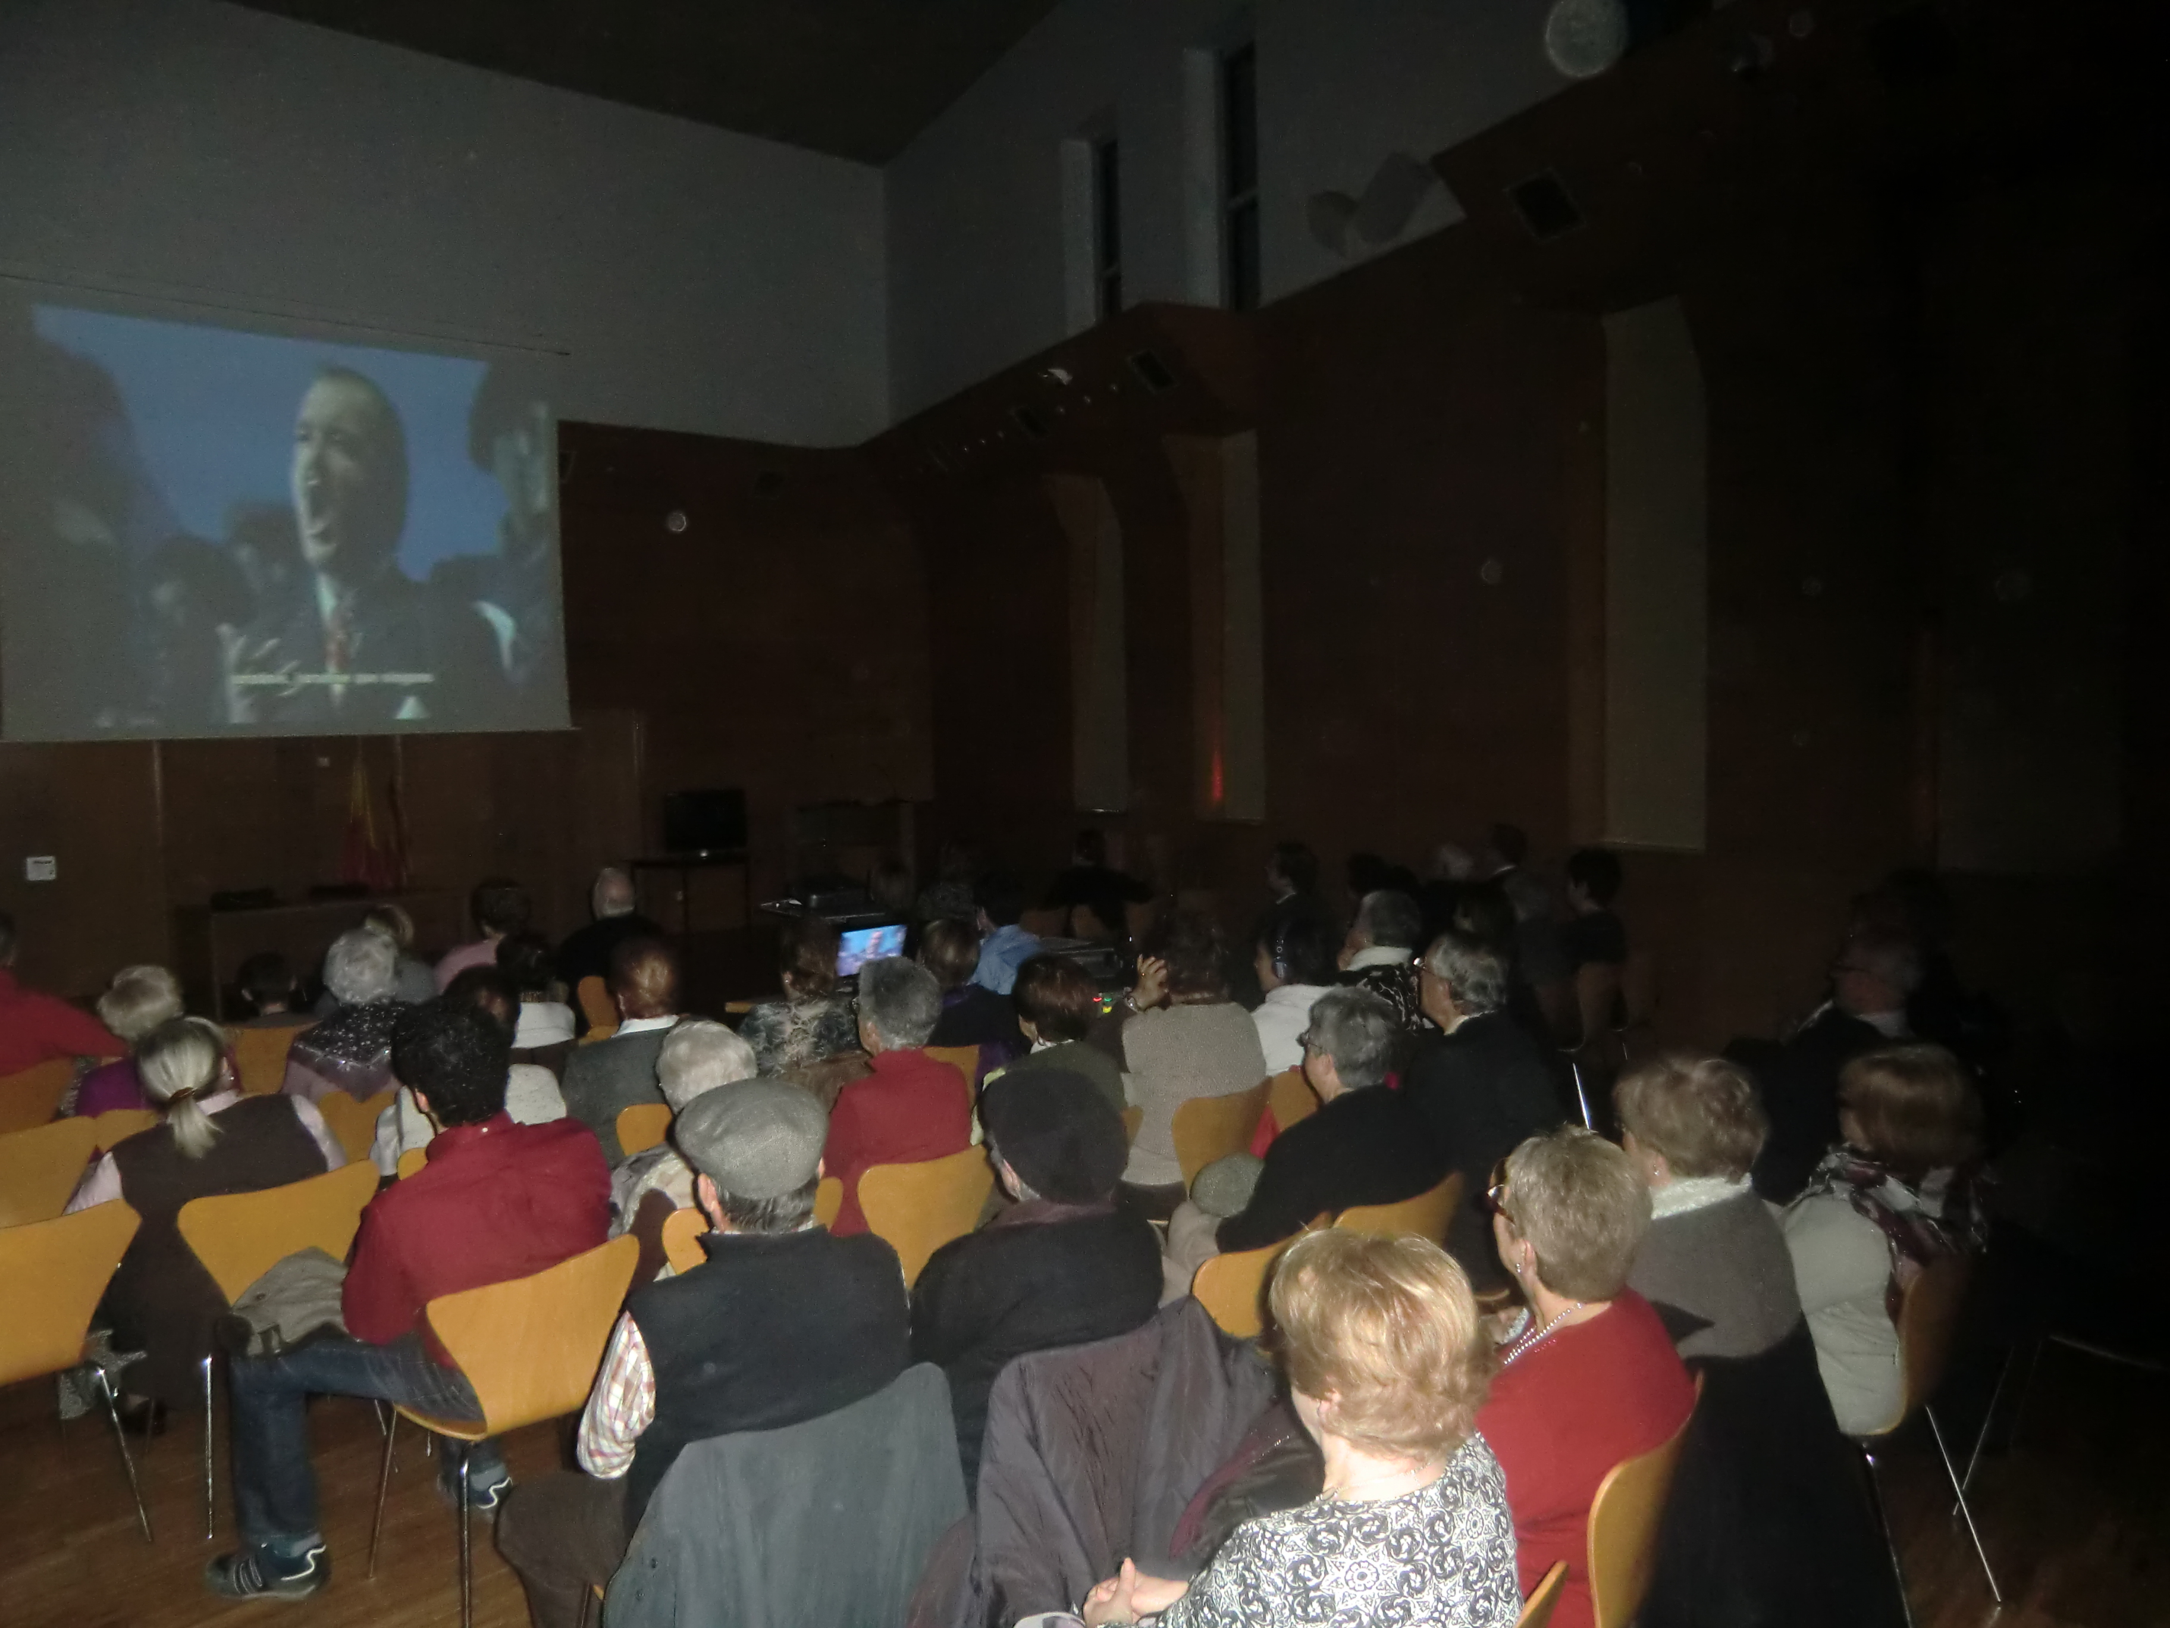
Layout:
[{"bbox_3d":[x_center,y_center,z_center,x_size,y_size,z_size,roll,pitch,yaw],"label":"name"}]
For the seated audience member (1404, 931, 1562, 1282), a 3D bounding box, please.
[{"bbox_3d":[0.826,0.921,3.926,0.511,1.264,0.743,-4,4,-42],"label":"seated audience member"}]

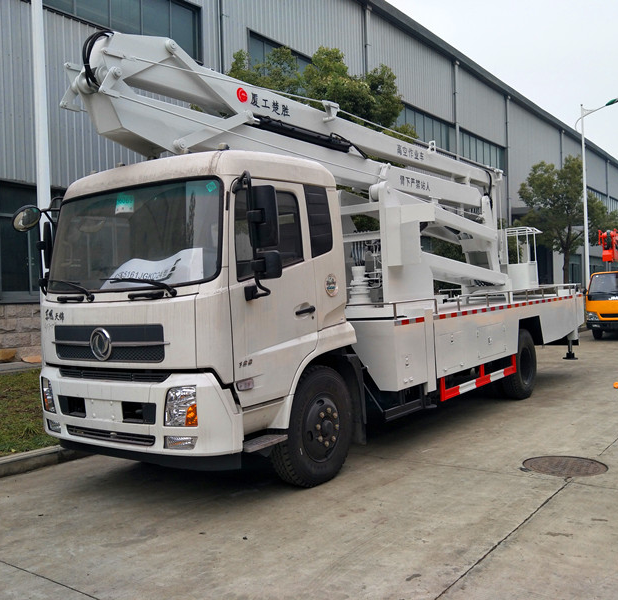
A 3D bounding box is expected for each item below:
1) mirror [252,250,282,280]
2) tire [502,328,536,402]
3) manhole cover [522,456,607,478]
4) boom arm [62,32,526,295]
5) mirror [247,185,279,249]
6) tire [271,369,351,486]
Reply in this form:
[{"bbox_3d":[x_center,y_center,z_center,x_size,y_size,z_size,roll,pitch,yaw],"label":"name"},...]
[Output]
[{"bbox_3d":[-0.293,-0.241,3.870,0.190,0.200,0.090,-2,0,31],"label":"mirror"},{"bbox_3d":[3.008,0.939,8.138,0.275,1.020,1.020,-2,0,40],"label":"tire"},{"bbox_3d":[2.293,1.512,4.957,0.770,0.030,0.770,-2,0,41],"label":"manhole cover"},{"bbox_3d":[0.956,-1.081,7.596,0.950,2.230,8.249,-2,0,41],"label":"boom arm"},{"bbox_3d":[-0.314,-0.579,3.870,0.200,0.430,0.100,-2,0,31],"label":"mirror"},{"bbox_3d":[0.002,1.084,4.796,0.265,1.020,1.020,-2,0,35],"label":"tire"}]

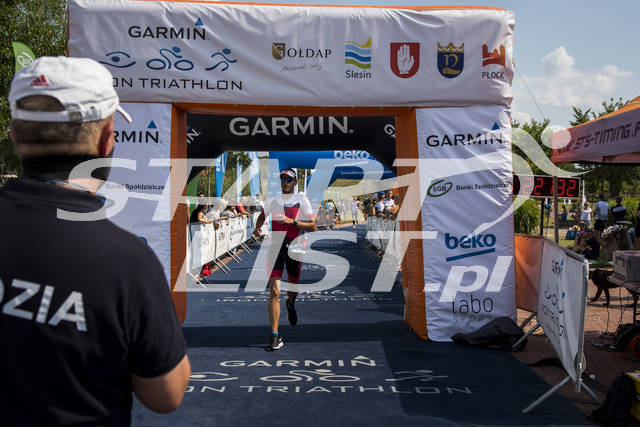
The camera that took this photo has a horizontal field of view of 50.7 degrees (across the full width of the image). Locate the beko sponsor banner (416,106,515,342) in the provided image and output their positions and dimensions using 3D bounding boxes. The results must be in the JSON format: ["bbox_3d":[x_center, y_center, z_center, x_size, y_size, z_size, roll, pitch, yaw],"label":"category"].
[{"bbox_3d":[1.600,0.108,7.308,0.990,2.480,0.060,0,1,-4],"label":"beko sponsor banner"}]

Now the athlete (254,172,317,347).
[{"bbox_3d":[-0.365,0.466,6.964,0.650,1.820,0.800,0,1,-3],"label":"athlete"}]

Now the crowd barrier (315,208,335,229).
[{"bbox_3d":[0.220,0.311,35.990,0.550,1.100,2.400,0,1,23],"label":"crowd barrier"}]

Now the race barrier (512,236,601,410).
[{"bbox_3d":[1.930,0.810,5.510,0.580,1.080,2.520,0,1,13],"label":"race barrier"}]

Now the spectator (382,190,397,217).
[{"bbox_3d":[1.700,0.316,16.584,0.520,1.780,0.450,0,1,9],"label":"spectator"}]

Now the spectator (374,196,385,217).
[{"bbox_3d":[1.585,0.311,17.985,0.420,1.740,0.500,0,1,-6],"label":"spectator"}]

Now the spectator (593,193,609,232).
[{"bbox_3d":[8.800,0.270,21.100,0.520,1.760,0.320,0,1,21],"label":"spectator"}]

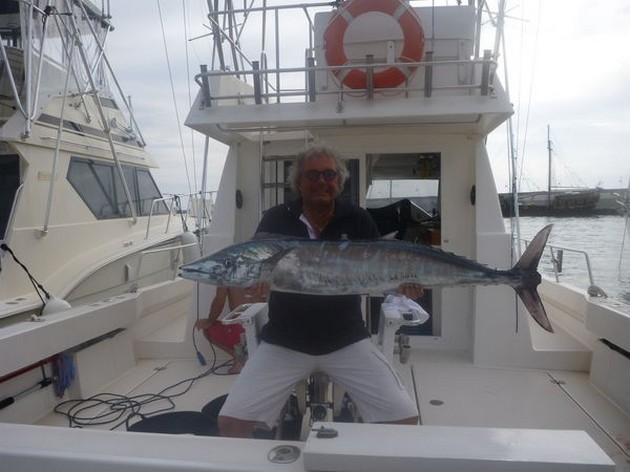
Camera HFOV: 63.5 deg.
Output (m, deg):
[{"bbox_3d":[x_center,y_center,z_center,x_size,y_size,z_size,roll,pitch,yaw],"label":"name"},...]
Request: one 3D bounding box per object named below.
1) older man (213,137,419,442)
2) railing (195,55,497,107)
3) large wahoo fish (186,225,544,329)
[{"bbox_3d":[0.020,0.460,2.100,0.800,1.670,0.540,-1,3,2],"label":"older man"},{"bbox_3d":[0.175,-1.130,3.720,2.170,0.320,0.150,-1,4,8],"label":"railing"},{"bbox_3d":[0.190,0.155,1.850,1.360,0.380,0.170,0,3,0],"label":"large wahoo fish"}]

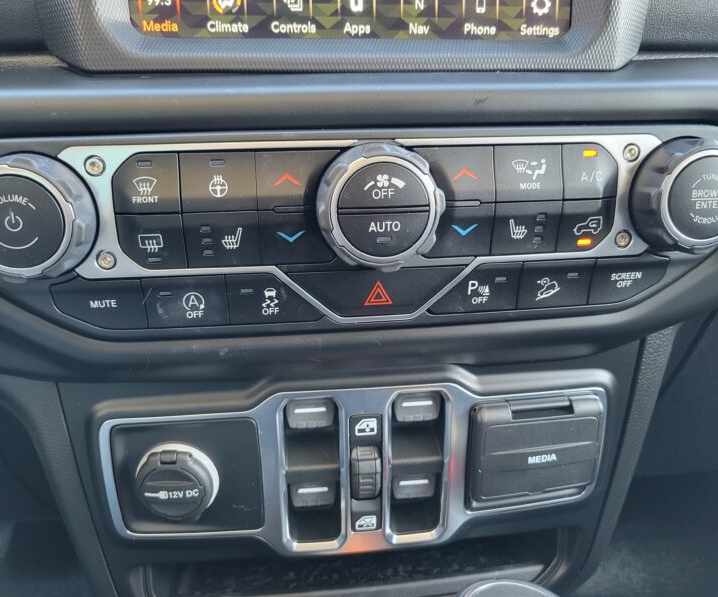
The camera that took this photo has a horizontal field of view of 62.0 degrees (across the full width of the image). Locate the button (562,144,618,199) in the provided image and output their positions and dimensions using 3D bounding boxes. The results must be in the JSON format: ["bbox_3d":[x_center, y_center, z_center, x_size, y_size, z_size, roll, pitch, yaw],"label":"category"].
[{"bbox_3d":[0.092,-0.051,0.242,0.023,0.022,0.008,-3,3,-6],"label":"button"}]

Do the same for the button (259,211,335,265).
[{"bbox_3d":[-0.024,-0.025,0.234,0.029,0.022,0.008,-3,26,-6],"label":"button"}]

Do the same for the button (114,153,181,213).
[{"bbox_3d":[-0.079,-0.042,0.223,0.024,0.022,0.008,-3,3,-6],"label":"button"}]

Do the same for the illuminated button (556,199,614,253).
[{"bbox_3d":[0.093,-0.031,0.247,0.023,0.022,0.008,-3,26,-6],"label":"illuminated button"}]

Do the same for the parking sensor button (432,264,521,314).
[{"bbox_3d":[0.049,-0.006,0.254,0.038,0.021,0.008,-3,26,-6],"label":"parking sensor button"}]

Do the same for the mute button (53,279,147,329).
[{"bbox_3d":[-0.102,0.002,0.237,0.033,0.021,0.008,-3,26,-6],"label":"mute button"}]

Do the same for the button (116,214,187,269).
[{"bbox_3d":[-0.078,-0.023,0.228,0.024,0.022,0.008,-3,26,-6],"label":"button"}]

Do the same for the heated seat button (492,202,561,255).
[{"bbox_3d":[0.067,-0.030,0.245,0.028,0.022,0.008,-3,26,-6],"label":"heated seat button"}]

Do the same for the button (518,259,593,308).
[{"bbox_3d":[0.084,-0.007,0.258,0.032,0.021,0.008,-3,26,-6],"label":"button"}]

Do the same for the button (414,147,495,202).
[{"bbox_3d":[0.037,-0.048,0.236,0.032,0.022,0.008,-3,3,-6],"label":"button"}]

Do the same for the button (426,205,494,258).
[{"bbox_3d":[0.039,-0.029,0.241,0.029,0.022,0.008,-3,26,-6],"label":"button"}]

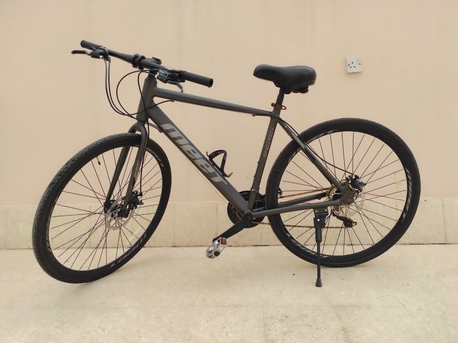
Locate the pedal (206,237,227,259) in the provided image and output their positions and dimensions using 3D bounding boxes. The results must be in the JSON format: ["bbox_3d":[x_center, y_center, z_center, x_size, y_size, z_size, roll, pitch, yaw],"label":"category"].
[{"bbox_3d":[-0.054,0.320,1.395,0.081,0.030,0.101,-34,12,7],"label":"pedal"}]

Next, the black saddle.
[{"bbox_3d":[0.231,-0.380,1.367,0.265,0.118,0.167,-2,14,0],"label":"black saddle"}]

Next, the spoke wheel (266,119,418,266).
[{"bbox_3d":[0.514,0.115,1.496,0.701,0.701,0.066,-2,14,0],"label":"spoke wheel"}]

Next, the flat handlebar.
[{"bbox_3d":[-0.350,-0.424,1.265,0.707,0.051,0.071,24,15,27],"label":"flat handlebar"}]

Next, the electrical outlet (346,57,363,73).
[{"bbox_3d":[0.722,-0.612,1.891,0.086,0.086,0.014,-2,3,4],"label":"electrical outlet"}]

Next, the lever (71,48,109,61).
[{"bbox_3d":[-0.570,-0.481,1.355,0.157,0.042,0.076,24,15,27],"label":"lever"}]

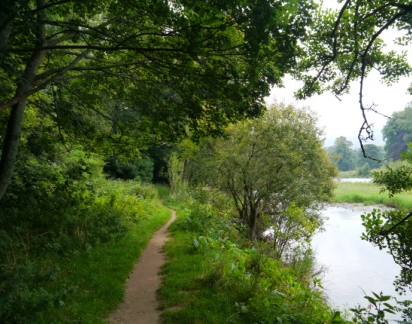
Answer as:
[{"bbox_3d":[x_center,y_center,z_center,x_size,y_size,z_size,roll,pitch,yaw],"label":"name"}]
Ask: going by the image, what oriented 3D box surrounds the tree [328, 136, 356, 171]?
[{"bbox_3d":[52.149,-3.159,133.000,10.000,13.000,10.000,0,0,21],"label":"tree"}]

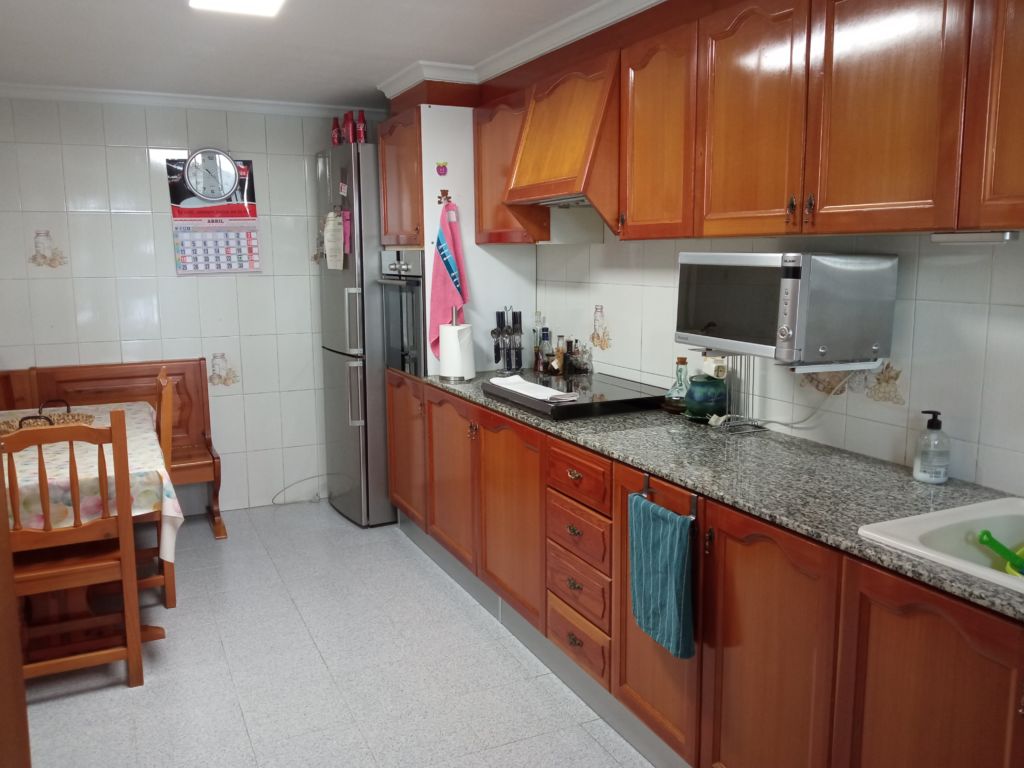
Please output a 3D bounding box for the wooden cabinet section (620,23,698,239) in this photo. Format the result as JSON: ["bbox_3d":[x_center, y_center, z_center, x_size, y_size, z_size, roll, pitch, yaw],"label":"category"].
[{"bbox_3d":[0.596,-0.762,2.518,0.340,0.603,0.395,-5,10,-26],"label":"wooden cabinet section"}]

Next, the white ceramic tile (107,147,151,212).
[{"bbox_3d":[-1.982,-1.057,4.145,0.200,0.334,0.010,-5,10,-26],"label":"white ceramic tile"}]

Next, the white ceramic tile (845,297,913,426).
[{"bbox_3d":[0.999,-0.063,2.168,0.010,0.332,0.198,-5,10,-26],"label":"white ceramic tile"}]

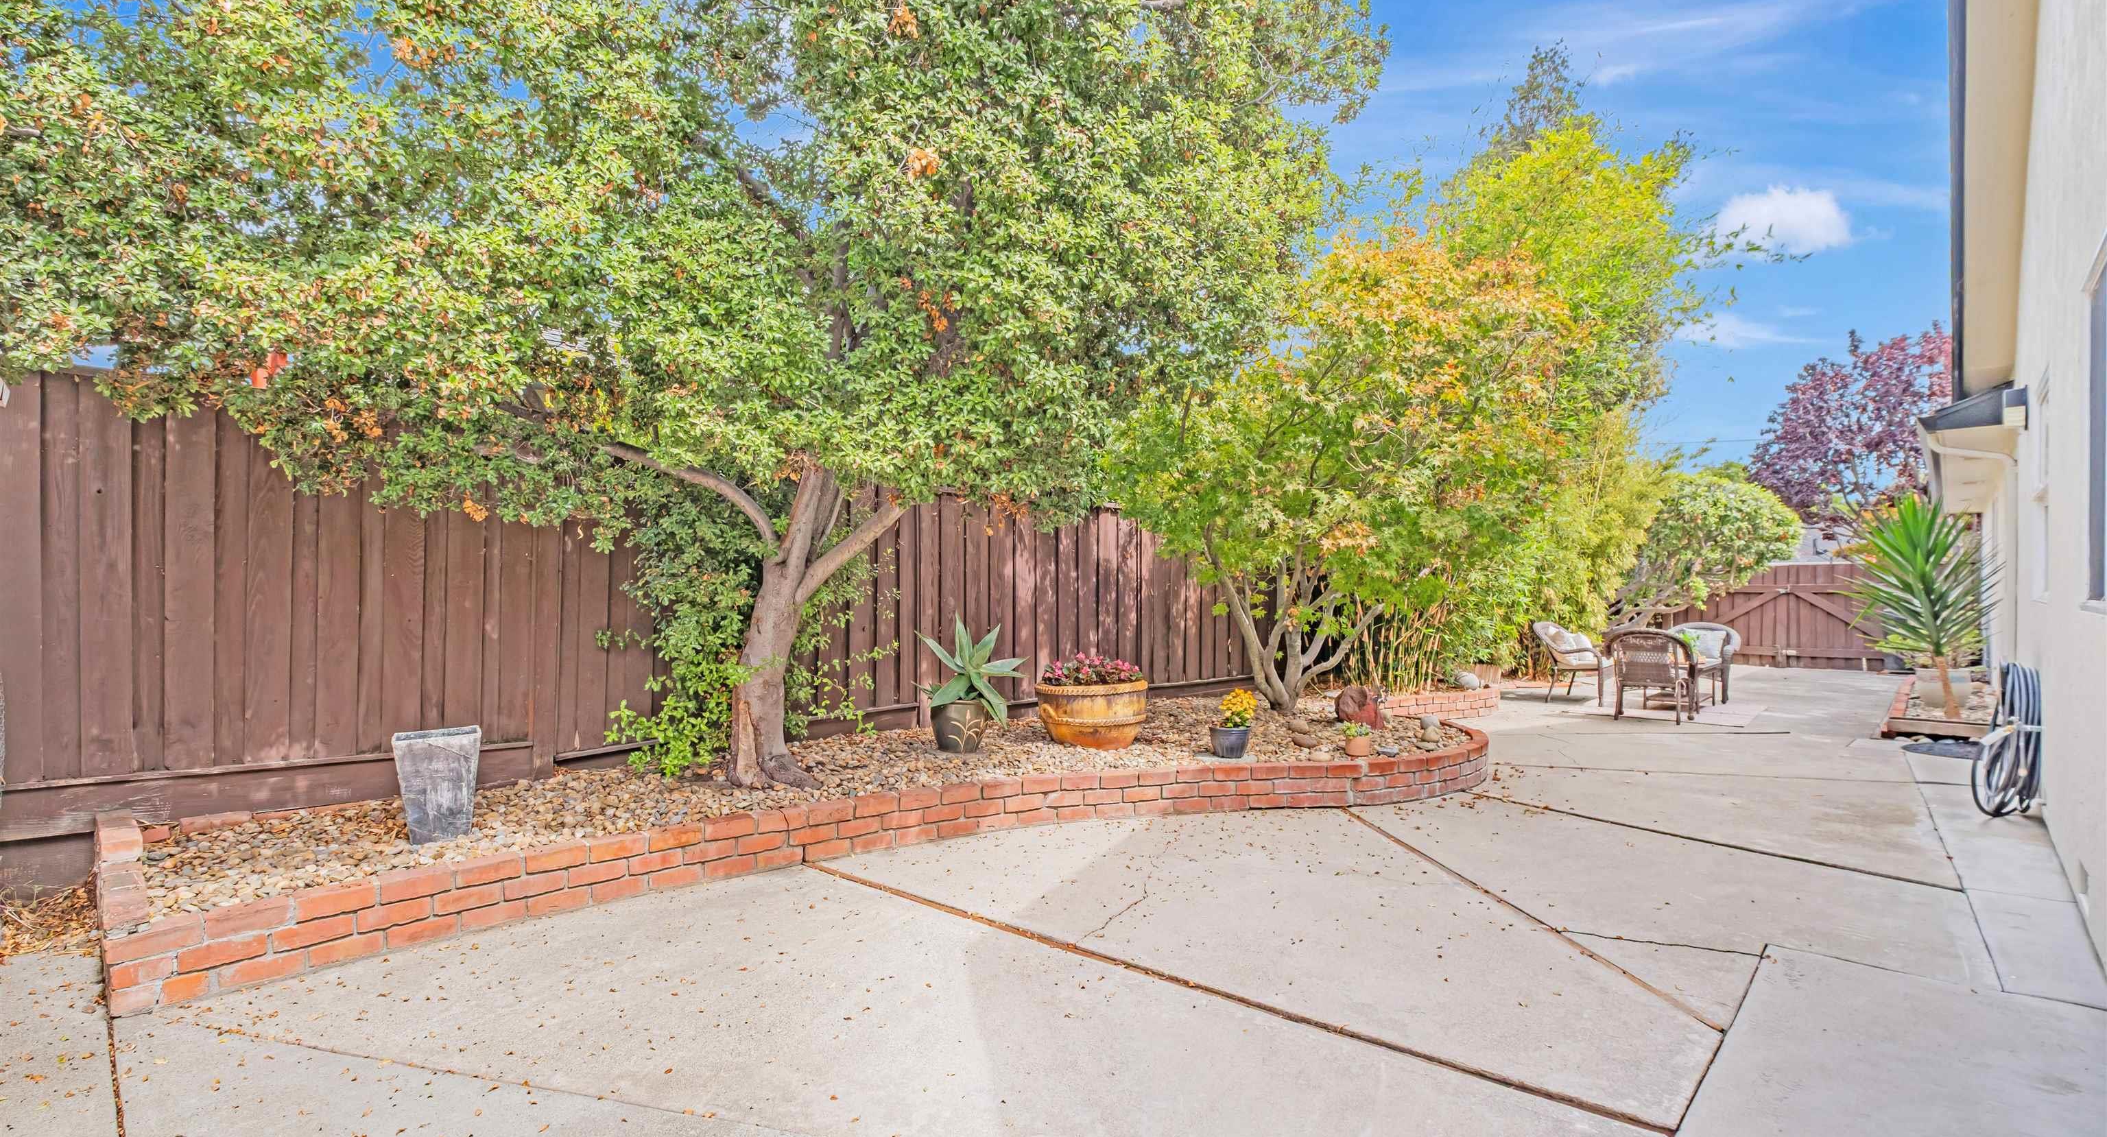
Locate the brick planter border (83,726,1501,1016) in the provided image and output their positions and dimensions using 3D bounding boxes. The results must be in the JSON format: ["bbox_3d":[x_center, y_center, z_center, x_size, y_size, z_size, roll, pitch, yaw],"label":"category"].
[{"bbox_3d":[-0.330,1.180,4.820,7.400,0.210,2.200,1,-2,-31],"label":"brick planter border"}]

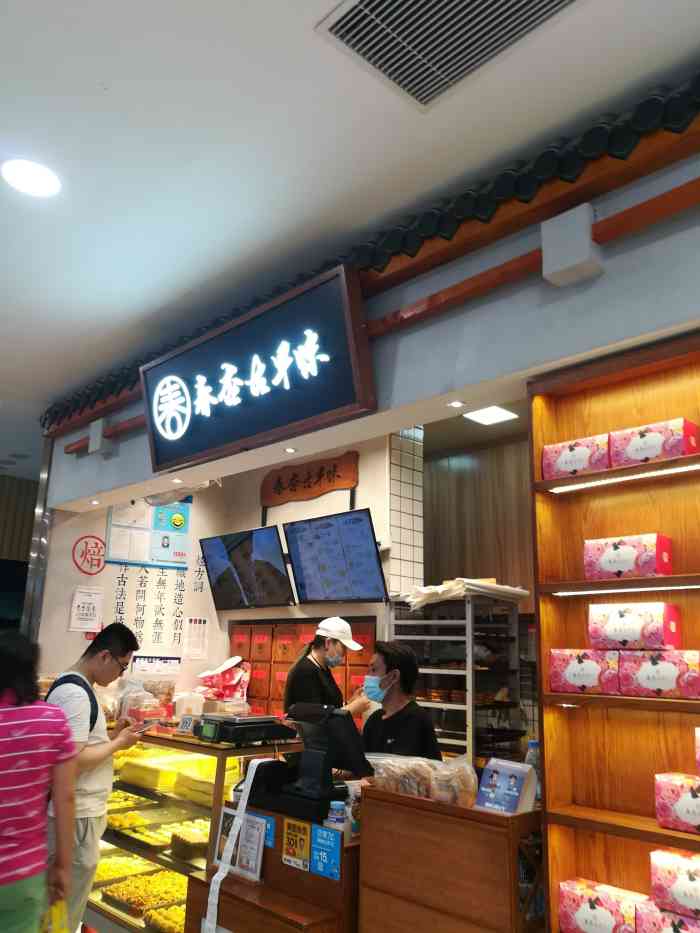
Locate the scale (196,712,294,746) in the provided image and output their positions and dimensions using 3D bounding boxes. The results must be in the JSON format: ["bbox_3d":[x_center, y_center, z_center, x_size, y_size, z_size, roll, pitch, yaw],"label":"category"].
[{"bbox_3d":[-0.496,1.233,3.323,0.340,0.115,0.340,-13,-20,43],"label":"scale"}]

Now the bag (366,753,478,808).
[{"bbox_3d":[0.265,1.145,2.595,0.410,0.115,0.190,-13,-20,43],"label":"bag"}]

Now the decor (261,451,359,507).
[{"bbox_3d":[-0.331,0.109,5.565,1.137,0.308,0.050,-13,-20,43],"label":"decor"}]

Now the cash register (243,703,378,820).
[{"bbox_3d":[-0.179,1.342,3.249,0.470,0.485,0.400,-13,-20,43],"label":"cash register"}]

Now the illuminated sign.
[{"bbox_3d":[-0.556,-0.411,3.576,1.706,0.626,0.100,-13,-7,43],"label":"illuminated sign"}]

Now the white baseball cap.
[{"bbox_3d":[-0.057,0.863,3.600,0.255,0.150,0.170,13,-11,16],"label":"white baseball cap"}]

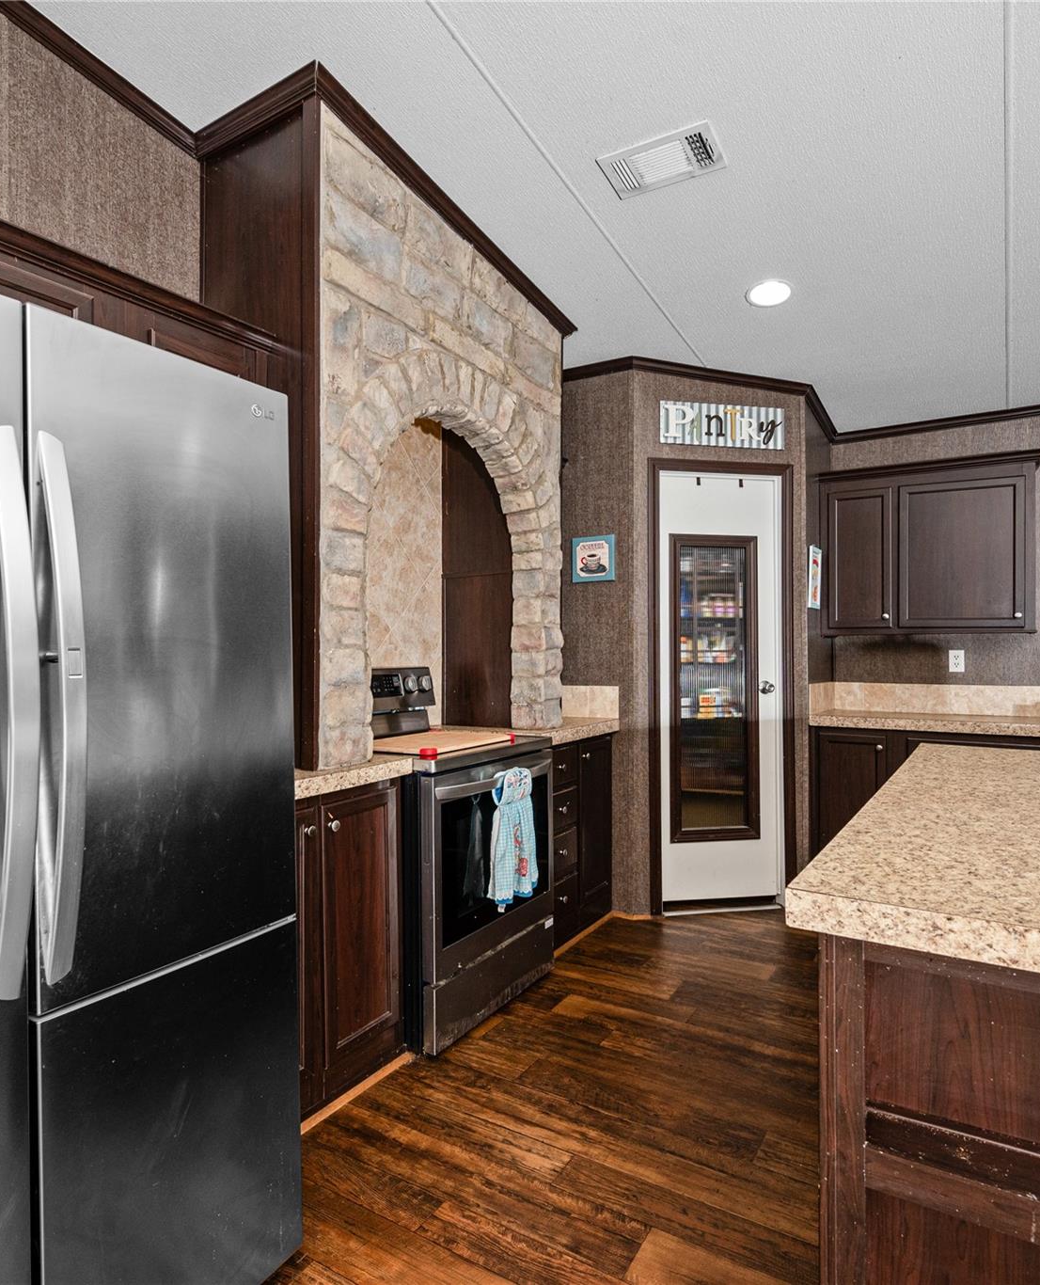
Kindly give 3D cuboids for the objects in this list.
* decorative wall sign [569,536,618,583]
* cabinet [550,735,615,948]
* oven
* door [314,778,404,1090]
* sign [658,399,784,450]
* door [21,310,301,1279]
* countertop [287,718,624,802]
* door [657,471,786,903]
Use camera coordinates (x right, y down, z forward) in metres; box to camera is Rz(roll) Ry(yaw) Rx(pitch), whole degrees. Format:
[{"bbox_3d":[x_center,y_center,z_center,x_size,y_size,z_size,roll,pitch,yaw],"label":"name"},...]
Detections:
[{"bbox_3d":[0.361,-0.398,3.589,0.222,0.217,0.015,-1,-1,33],"label":"decorative wall sign"},{"bbox_3d":[0.029,0.854,3.409,0.590,0.870,0.645,-1,-1,33],"label":"cabinet"},{"bbox_3d":[-0.328,0.840,2.846,0.696,0.936,0.748,0,0,33],"label":"oven"},{"bbox_3d":[-0.460,0.863,2.198,0.033,0.812,0.325,0,0,33],"label":"door"},{"bbox_3d":[0.985,-1.049,3.617,0.635,0.200,0.025,0,0,-11],"label":"sign"},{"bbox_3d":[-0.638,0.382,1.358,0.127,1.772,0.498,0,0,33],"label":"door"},{"bbox_3d":[-0.391,0.388,2.844,0.650,0.048,2.171,0,0,33],"label":"countertop"},{"bbox_3d":[0.971,0.218,3.623,0.615,2.030,0.045,0,-1,-12],"label":"door"}]

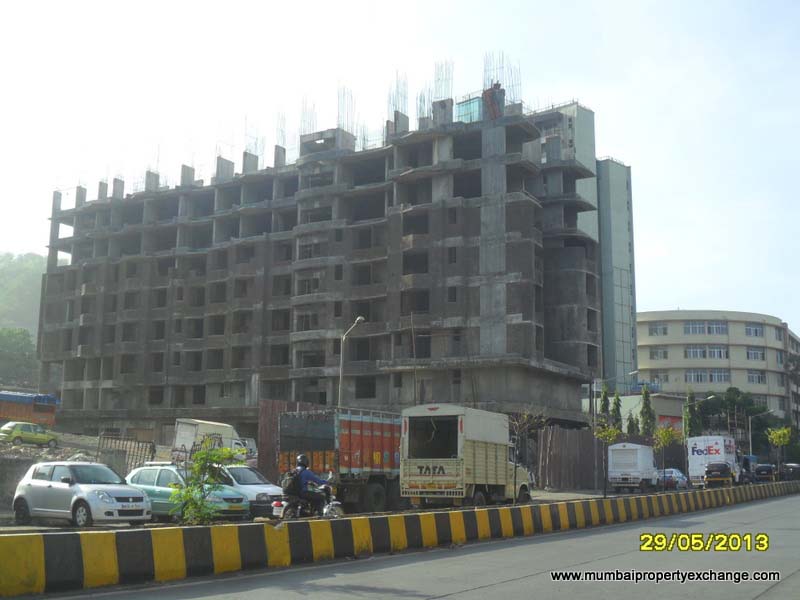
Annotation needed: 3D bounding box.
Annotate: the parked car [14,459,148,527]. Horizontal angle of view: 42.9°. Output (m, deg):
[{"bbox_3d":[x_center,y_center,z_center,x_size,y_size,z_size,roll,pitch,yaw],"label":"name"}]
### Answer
[{"bbox_3d":[-7.770,4.773,24.901,3.730,1.520,1.710,-7,-12,35],"label":"parked car"}]

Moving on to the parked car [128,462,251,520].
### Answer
[{"bbox_3d":[-5.600,5.117,26.719,3.680,1.530,1.660,-8,-13,37],"label":"parked car"}]

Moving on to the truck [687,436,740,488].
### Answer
[{"bbox_3d":[19.175,9.938,62.000,2.100,3.000,5.000,-5,-12,29],"label":"truck"}]

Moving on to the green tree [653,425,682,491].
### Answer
[{"bbox_3d":[7.971,4.708,30.300,0.880,2.000,0.850,-2,-10,14],"label":"green tree"}]

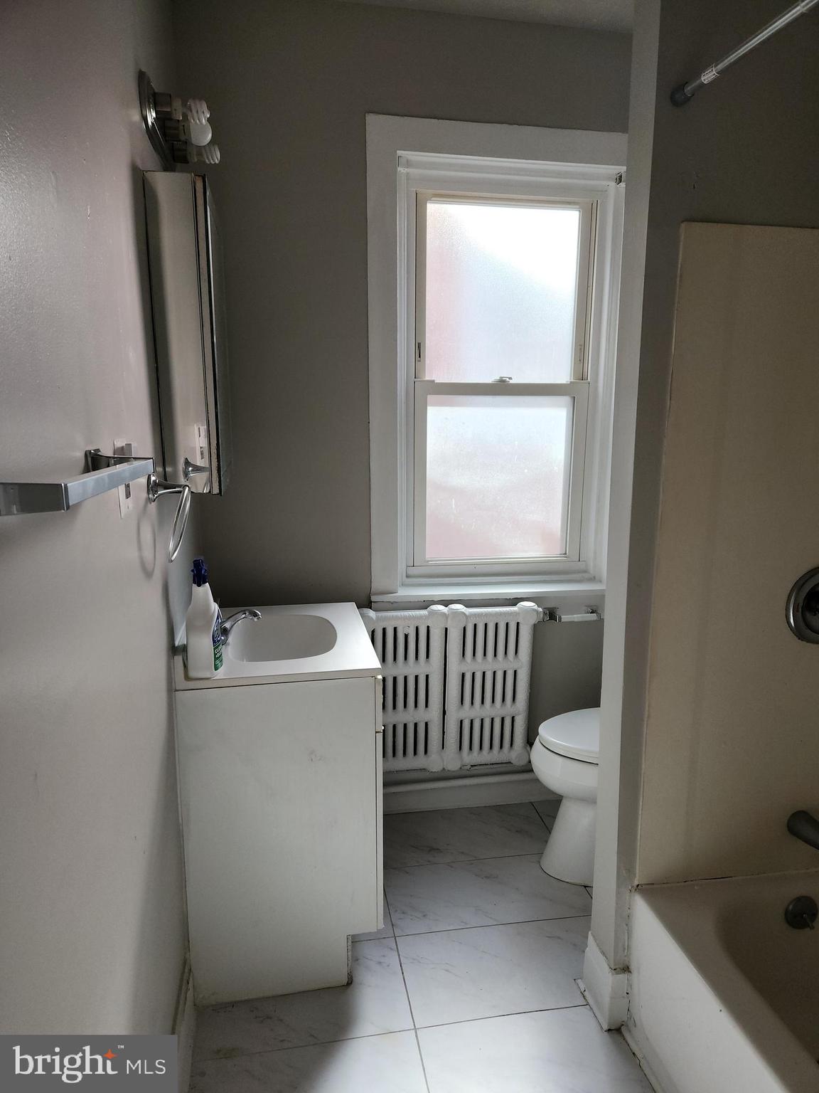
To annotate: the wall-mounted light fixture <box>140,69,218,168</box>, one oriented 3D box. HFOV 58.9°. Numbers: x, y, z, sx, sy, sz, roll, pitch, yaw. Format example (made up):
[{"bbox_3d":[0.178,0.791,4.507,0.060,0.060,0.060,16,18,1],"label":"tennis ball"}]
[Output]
[{"bbox_3d":[-0.497,-0.917,1.617,0.134,0.123,0.457,-2,10,-10],"label":"wall-mounted light fixture"}]

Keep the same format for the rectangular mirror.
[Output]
[{"bbox_3d":[-0.520,-0.476,1.774,0.120,0.655,0.512,-2,10,-10],"label":"rectangular mirror"}]

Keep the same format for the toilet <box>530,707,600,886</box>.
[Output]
[{"bbox_3d":[0.723,0.623,2.288,0.710,0.740,0.430,-2,10,-9],"label":"toilet"}]

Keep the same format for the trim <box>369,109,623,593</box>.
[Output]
[{"bbox_3d":[0.330,-0.566,2.413,0.936,1.529,0.110,-2,10,-9],"label":"trim"}]

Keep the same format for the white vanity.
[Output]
[{"bbox_3d":[-0.341,0.631,1.997,0.461,0.822,0.637,-2,10,-10],"label":"white vanity"}]

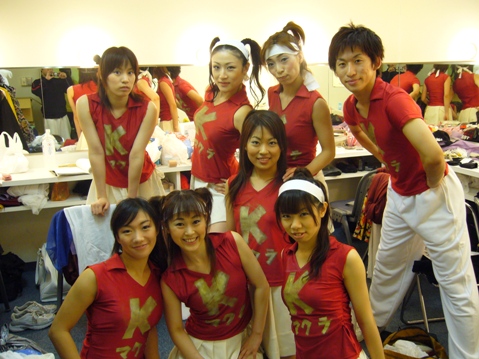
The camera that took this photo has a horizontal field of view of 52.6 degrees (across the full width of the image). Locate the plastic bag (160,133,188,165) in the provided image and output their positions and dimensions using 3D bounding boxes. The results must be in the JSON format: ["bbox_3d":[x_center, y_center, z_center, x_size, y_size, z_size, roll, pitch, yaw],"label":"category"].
[{"bbox_3d":[-0.467,-0.238,3.471,0.210,0.230,0.180,-5,13,-20],"label":"plastic bag"}]

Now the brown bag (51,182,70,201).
[{"bbox_3d":[-1.205,0.070,3.260,0.125,0.130,0.110,-5,13,-20],"label":"brown bag"}]

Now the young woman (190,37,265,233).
[{"bbox_3d":[-0.073,0.063,2.428,0.460,1.560,0.380,11,17,42],"label":"young woman"}]

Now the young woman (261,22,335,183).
[{"bbox_3d":[0.268,0.048,2.402,0.450,1.590,0.340,8,15,34],"label":"young woman"}]

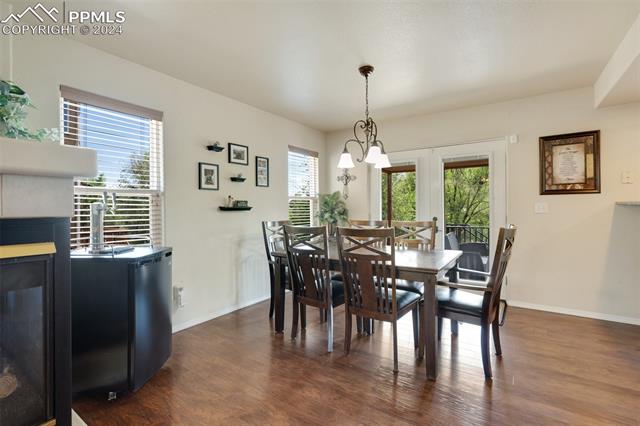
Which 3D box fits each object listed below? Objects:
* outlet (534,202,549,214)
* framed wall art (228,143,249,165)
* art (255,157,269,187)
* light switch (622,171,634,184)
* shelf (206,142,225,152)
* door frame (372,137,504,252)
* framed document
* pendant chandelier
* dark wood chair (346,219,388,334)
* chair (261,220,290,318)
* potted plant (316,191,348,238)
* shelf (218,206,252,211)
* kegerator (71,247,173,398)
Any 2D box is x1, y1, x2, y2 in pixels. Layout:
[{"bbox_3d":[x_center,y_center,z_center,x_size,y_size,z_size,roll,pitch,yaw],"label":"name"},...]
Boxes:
[{"bbox_3d":[2.555,-0.053,3.279,0.118,0.120,0.010,0,1,35],"label":"outlet"},{"bbox_3d":[-0.959,-0.684,3.332,0.025,0.227,0.285,0,1,35],"label":"framed wall art"},{"bbox_3d":[-0.727,-0.519,3.613,0.025,0.370,0.205,0,1,35],"label":"art"},{"bbox_3d":[3.100,-0.350,2.859,0.075,0.117,0.010,0,1,35],"label":"light switch"},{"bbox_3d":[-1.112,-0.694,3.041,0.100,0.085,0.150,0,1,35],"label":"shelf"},{"bbox_3d":[1.571,0.091,4.022,1.810,2.050,0.130,0,1,35],"label":"door frame"},{"bbox_3d":[2.721,-0.534,3.104,0.500,0.655,0.035,0,1,35],"label":"framed document"},{"bbox_3d":[0.418,-0.864,2.577,0.530,0.900,0.510,0,1,35],"label":"pendant chandelier"},{"bbox_3d":[0.404,0.614,2.978,0.470,1.055,0.530,0,1,35],"label":"dark wood chair"},{"bbox_3d":[-0.264,0.617,3.142,0.610,1.040,0.540,0,1,35],"label":"chair"},{"bbox_3d":[0.192,0.007,4.200,0.450,0.680,0.450,0,1,0],"label":"potted plant"},{"bbox_3d":[-0.948,-0.047,3.231,0.100,0.045,0.395,0,1,35],"label":"shelf"},{"bbox_3d":[-1.412,0.728,2.010,0.570,0.880,0.480,0,1,3],"label":"kegerator"}]

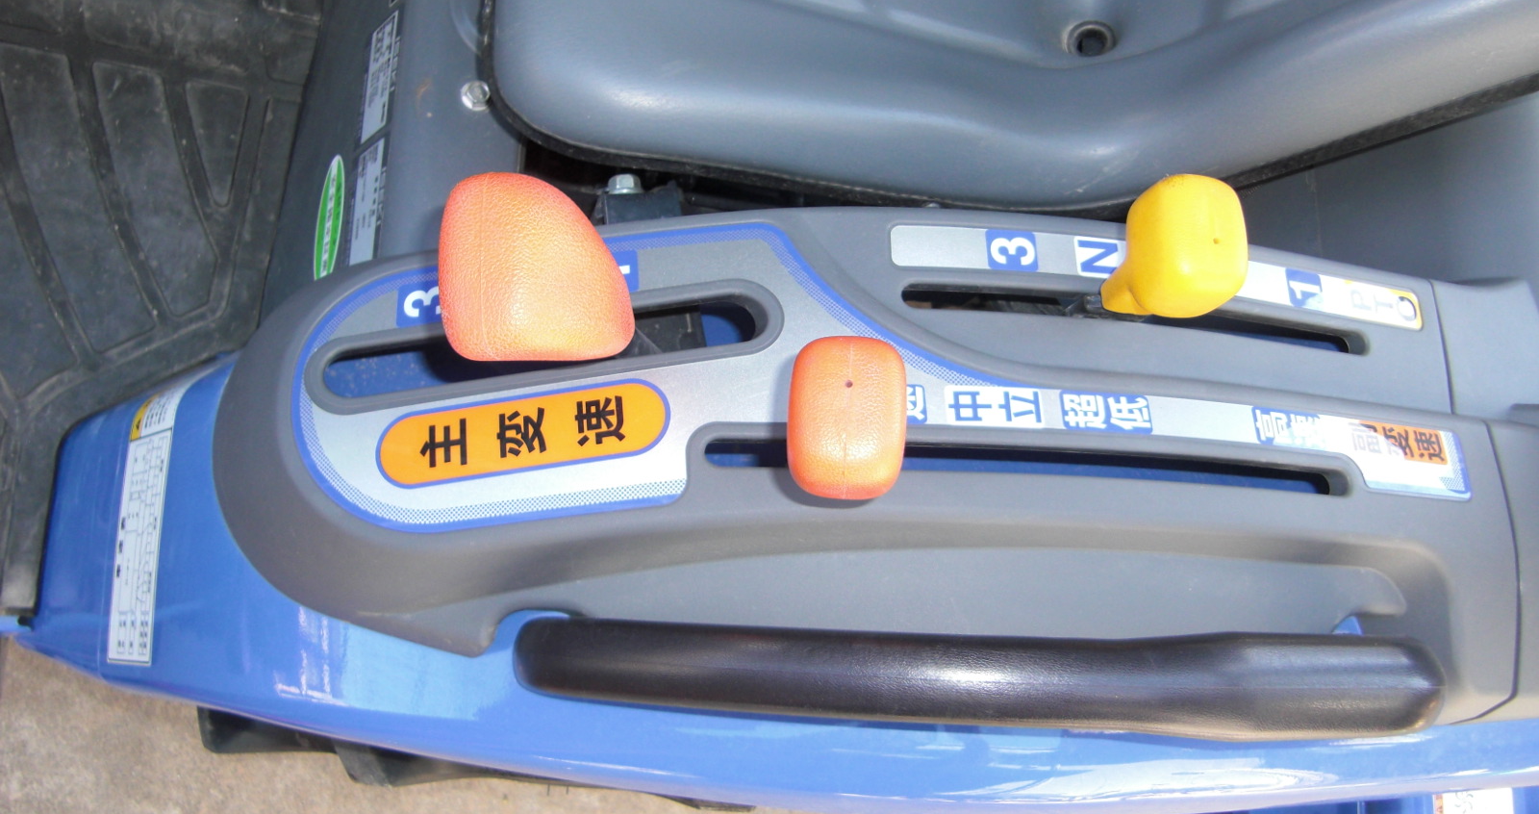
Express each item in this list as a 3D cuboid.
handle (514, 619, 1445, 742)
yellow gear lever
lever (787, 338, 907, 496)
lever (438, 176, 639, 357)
[{"bbox_3d":[0.082,0.111,0.512,0.368,0.048,0.041,1,75,4],"label":"handle"},{"bbox_3d":[0.158,-0.061,0.485,0.040,0.050,0.047,4,74,-14],"label":"yellow gear lever"},{"bbox_3d":[0.029,0.004,0.460,0.042,0.054,0.053,-1,75,2],"label":"lever"},{"bbox_3d":[-0.084,-0.049,0.455,0.049,0.062,0.060,-5,74,20],"label":"lever"}]

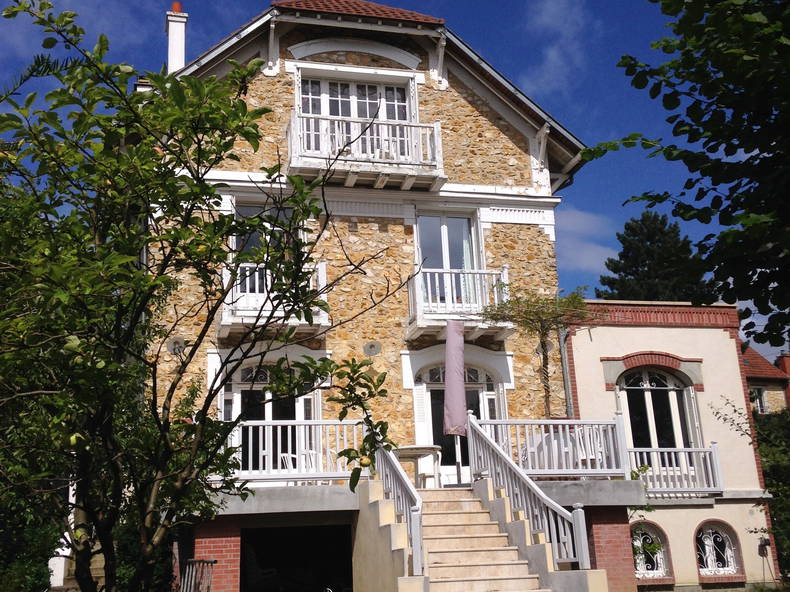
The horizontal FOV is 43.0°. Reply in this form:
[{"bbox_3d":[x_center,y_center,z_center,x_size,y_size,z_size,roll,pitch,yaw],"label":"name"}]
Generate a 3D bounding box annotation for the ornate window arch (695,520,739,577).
[{"bbox_3d":[5.732,4.534,18.017,0.932,1.039,0.270,2,-19,-14],"label":"ornate window arch"}]

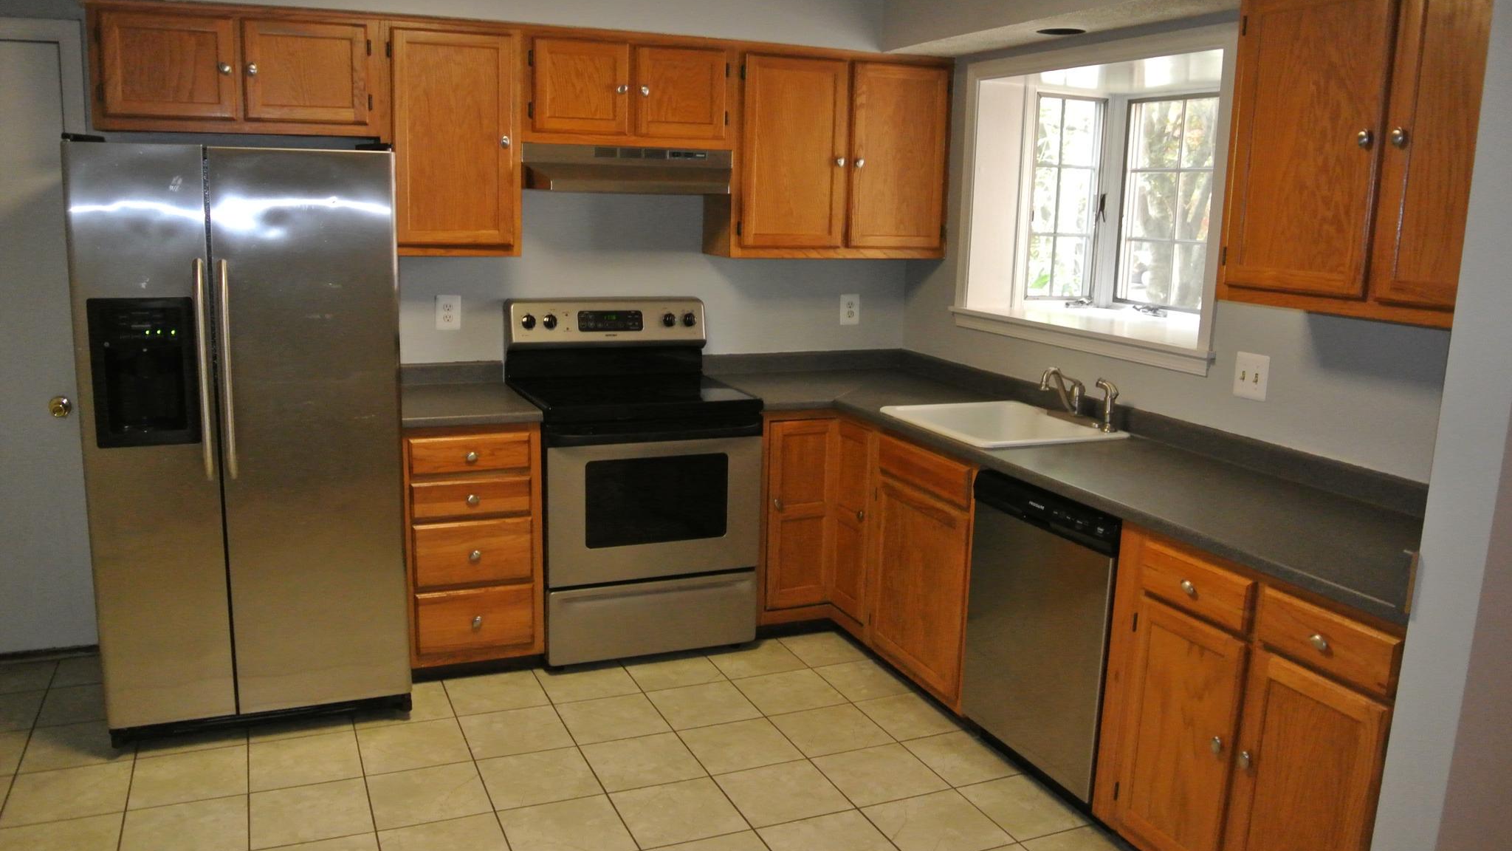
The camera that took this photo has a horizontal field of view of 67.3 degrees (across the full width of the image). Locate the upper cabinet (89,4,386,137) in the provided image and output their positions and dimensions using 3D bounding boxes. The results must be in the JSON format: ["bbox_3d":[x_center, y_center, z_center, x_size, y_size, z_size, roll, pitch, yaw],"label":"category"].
[{"bbox_3d":[-1.609,-1.099,3.542,0.870,0.385,0.325,-3,12,-23],"label":"upper cabinet"}]

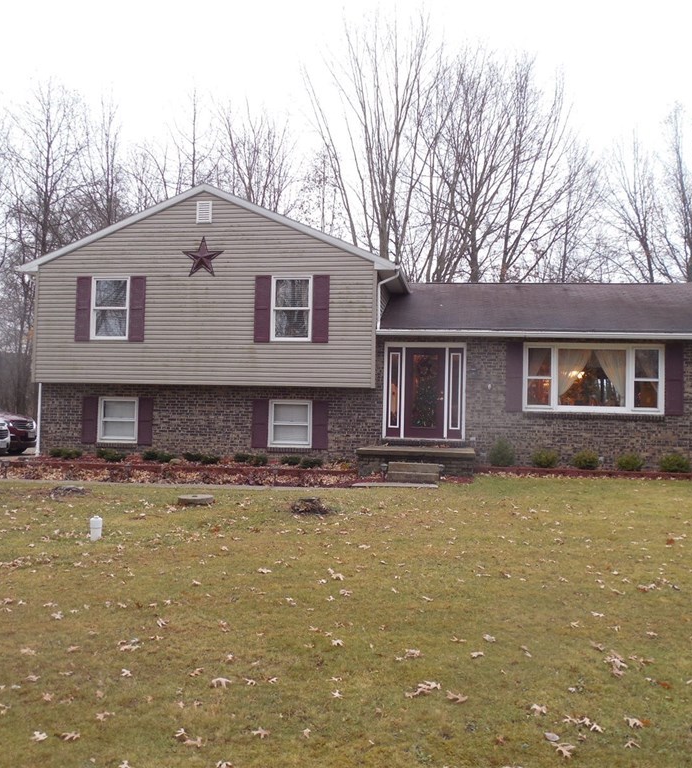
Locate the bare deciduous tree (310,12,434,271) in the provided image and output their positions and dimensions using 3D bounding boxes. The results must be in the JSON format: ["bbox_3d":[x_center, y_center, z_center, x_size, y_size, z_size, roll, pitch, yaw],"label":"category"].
[{"bbox_3d":[1.262,-7.883,36.596,6.310,21.640,5.990,1,-3,9],"label":"bare deciduous tree"}]

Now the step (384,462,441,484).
[{"bbox_3d":[1.237,1.631,13.490,0.930,0.360,0.600,1,-3,9],"label":"step"}]

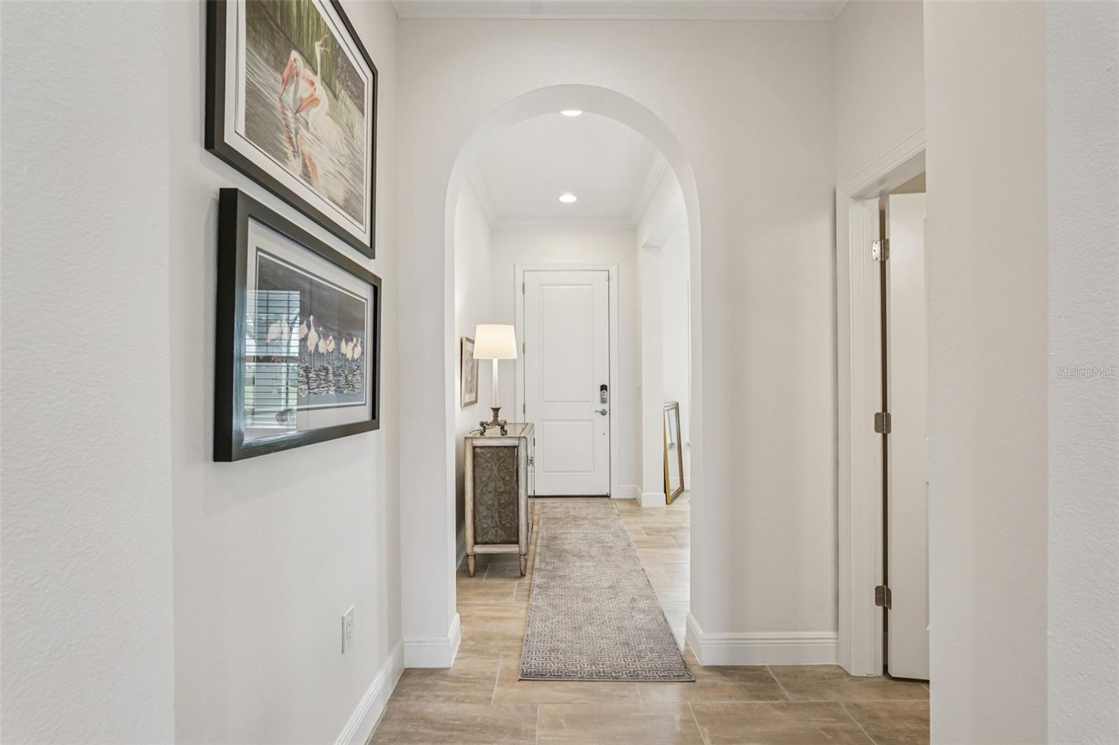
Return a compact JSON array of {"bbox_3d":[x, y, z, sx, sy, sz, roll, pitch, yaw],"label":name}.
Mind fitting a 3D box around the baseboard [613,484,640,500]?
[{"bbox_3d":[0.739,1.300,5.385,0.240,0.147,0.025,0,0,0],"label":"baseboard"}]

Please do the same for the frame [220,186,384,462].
[{"bbox_3d":[-0.711,-0.088,1.493,0.038,0.583,0.872,0,-2,0],"label":"frame"}]

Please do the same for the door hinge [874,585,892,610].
[{"bbox_3d":[1.439,0.998,2.212,0.056,0.091,0.042,0,0,0],"label":"door hinge"}]

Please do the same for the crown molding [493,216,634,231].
[{"bbox_3d":[0.035,-1.605,5.350,1.560,0.115,0.095,0,0,0],"label":"crown molding"}]

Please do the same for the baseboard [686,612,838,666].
[{"bbox_3d":[0.975,1.280,2.415,0.632,0.154,0.230,0,0,0],"label":"baseboard"}]

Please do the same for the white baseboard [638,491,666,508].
[{"bbox_3d":[0.952,1.296,5.060,0.255,0.148,0.030,0,0,0],"label":"white baseboard"}]

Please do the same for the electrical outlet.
[{"bbox_3d":[-0.727,0.884,1.714,0.009,0.120,0.078,0,0,0],"label":"electrical outlet"}]

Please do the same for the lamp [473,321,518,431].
[{"bbox_3d":[-0.443,0.049,3.460,0.306,0.757,0.306,0,0,0],"label":"lamp"}]

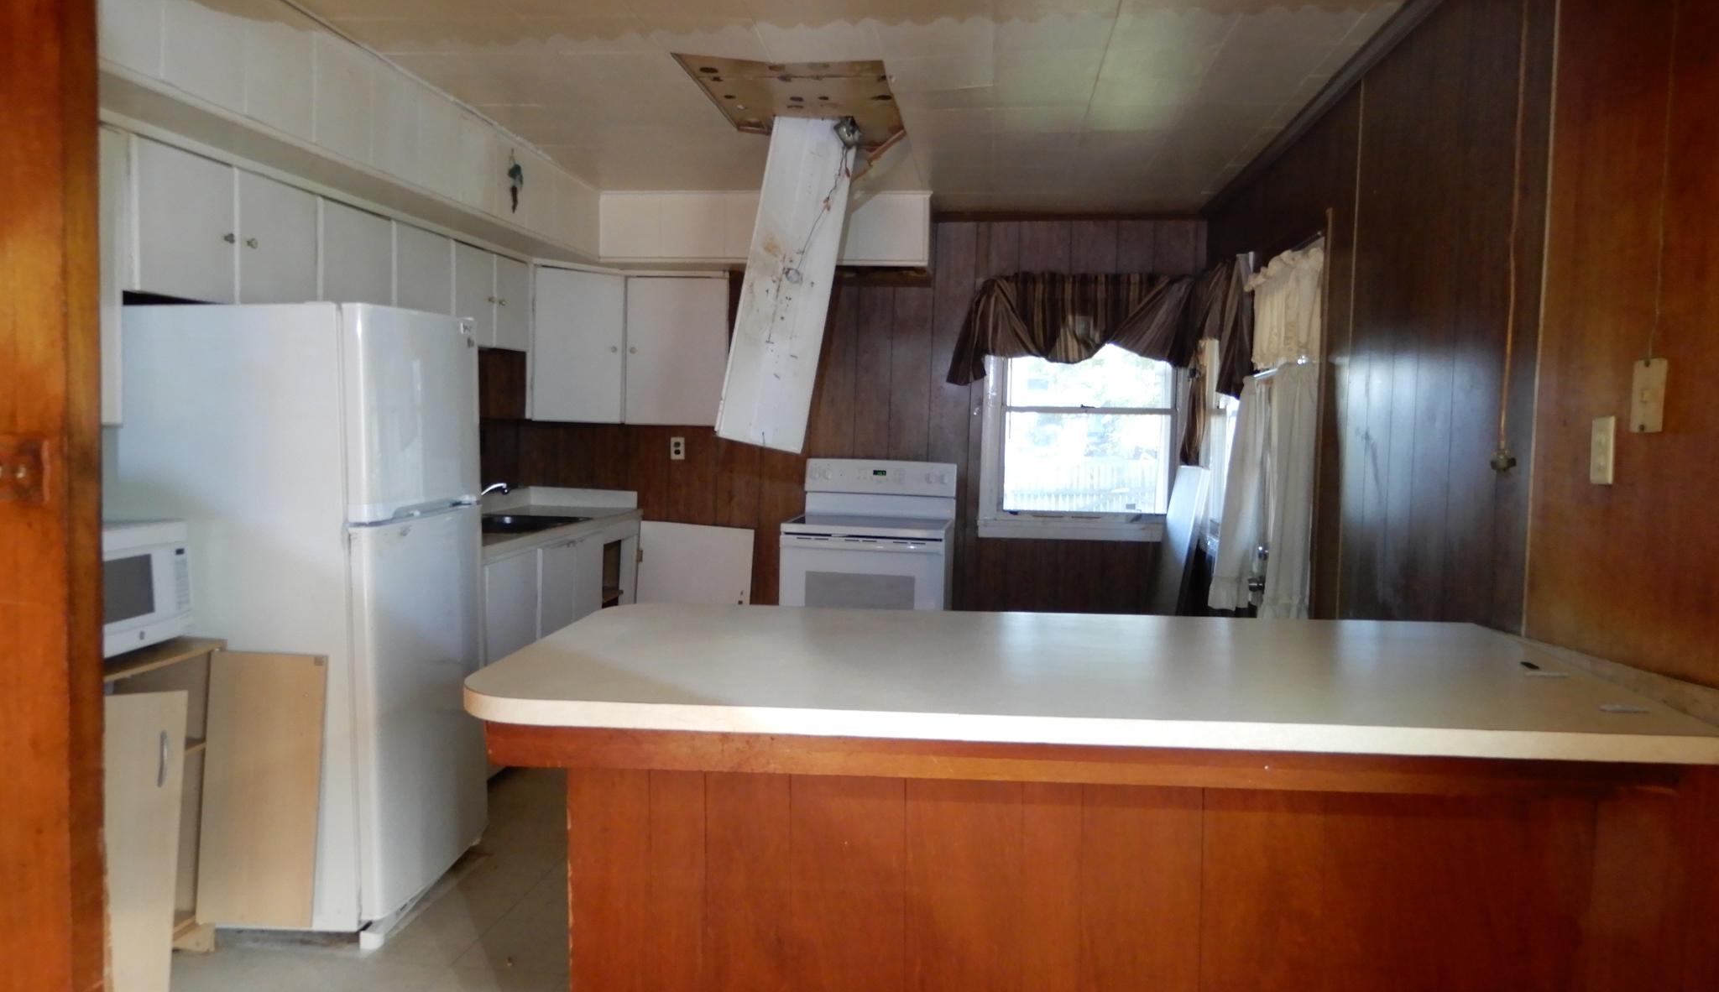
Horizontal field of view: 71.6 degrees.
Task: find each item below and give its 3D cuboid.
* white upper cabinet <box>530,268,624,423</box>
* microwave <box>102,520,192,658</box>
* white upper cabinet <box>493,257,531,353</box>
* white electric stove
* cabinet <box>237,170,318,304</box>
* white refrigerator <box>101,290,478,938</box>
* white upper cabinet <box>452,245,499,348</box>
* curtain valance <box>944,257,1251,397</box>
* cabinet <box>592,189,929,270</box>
[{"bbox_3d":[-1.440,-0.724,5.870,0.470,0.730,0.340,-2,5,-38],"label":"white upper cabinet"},{"bbox_3d":[-1.909,0.221,2.776,0.380,0.285,0.500,1,4,4],"label":"microwave"},{"bbox_3d":[-1.710,-0.861,5.349,0.300,0.410,0.350,2,4,7],"label":"white upper cabinet"},{"bbox_3d":[0.047,0.440,5.732,0.760,1.195,0.670,2,4,7],"label":"white electric stove"},{"bbox_3d":[-1.916,-0.759,3.635,0.300,0.410,0.420,2,4,7],"label":"cabinet"},{"bbox_3d":[-1.544,0.318,3.409,0.700,1.670,0.690,2,4,7],"label":"white refrigerator"},{"bbox_3d":[-1.754,-0.839,4.983,0.300,0.410,0.385,2,4,7],"label":"white upper cabinet"},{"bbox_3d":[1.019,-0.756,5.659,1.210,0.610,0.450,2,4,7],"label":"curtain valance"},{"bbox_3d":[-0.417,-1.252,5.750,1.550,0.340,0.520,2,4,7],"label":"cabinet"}]

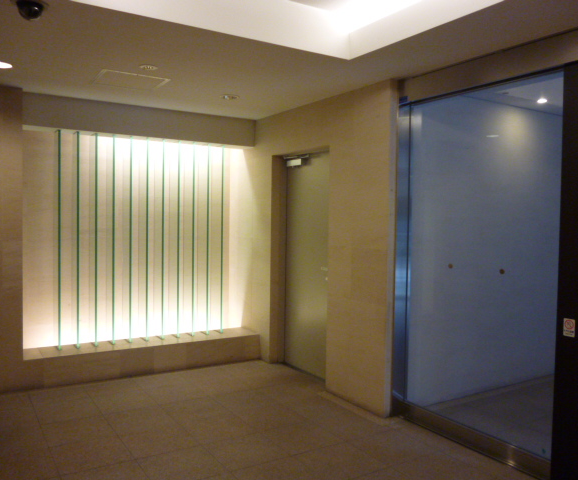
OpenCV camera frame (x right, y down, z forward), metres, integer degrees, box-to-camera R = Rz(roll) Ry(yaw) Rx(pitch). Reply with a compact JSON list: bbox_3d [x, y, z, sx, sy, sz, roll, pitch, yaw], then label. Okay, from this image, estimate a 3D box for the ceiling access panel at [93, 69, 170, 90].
[{"bbox_3d":[-1.196,-1.193,3.856,0.460,0.020,0.450,0,3,-33],"label":"ceiling access panel"}]

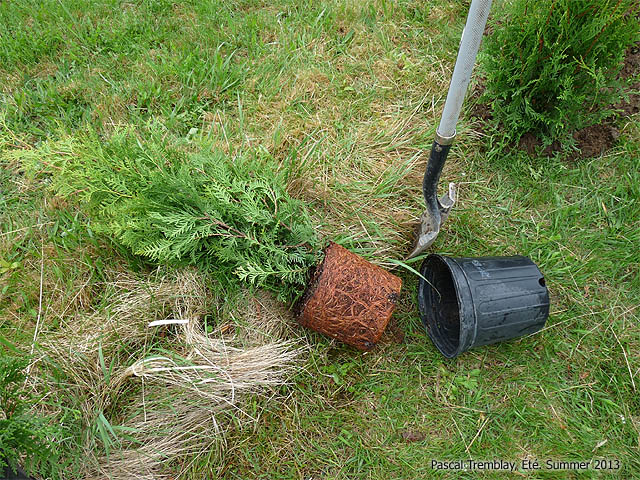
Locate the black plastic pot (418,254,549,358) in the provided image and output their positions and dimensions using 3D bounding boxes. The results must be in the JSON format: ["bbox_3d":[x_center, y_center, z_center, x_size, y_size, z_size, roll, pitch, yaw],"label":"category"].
[{"bbox_3d":[0.354,0.128,1.085,0.205,0.220,0.220,-7,60,-9],"label":"black plastic pot"}]

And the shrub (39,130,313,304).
[{"bbox_3d":[-0.364,-0.064,1.209,0.783,0.210,0.290,18,62,11],"label":"shrub"}]

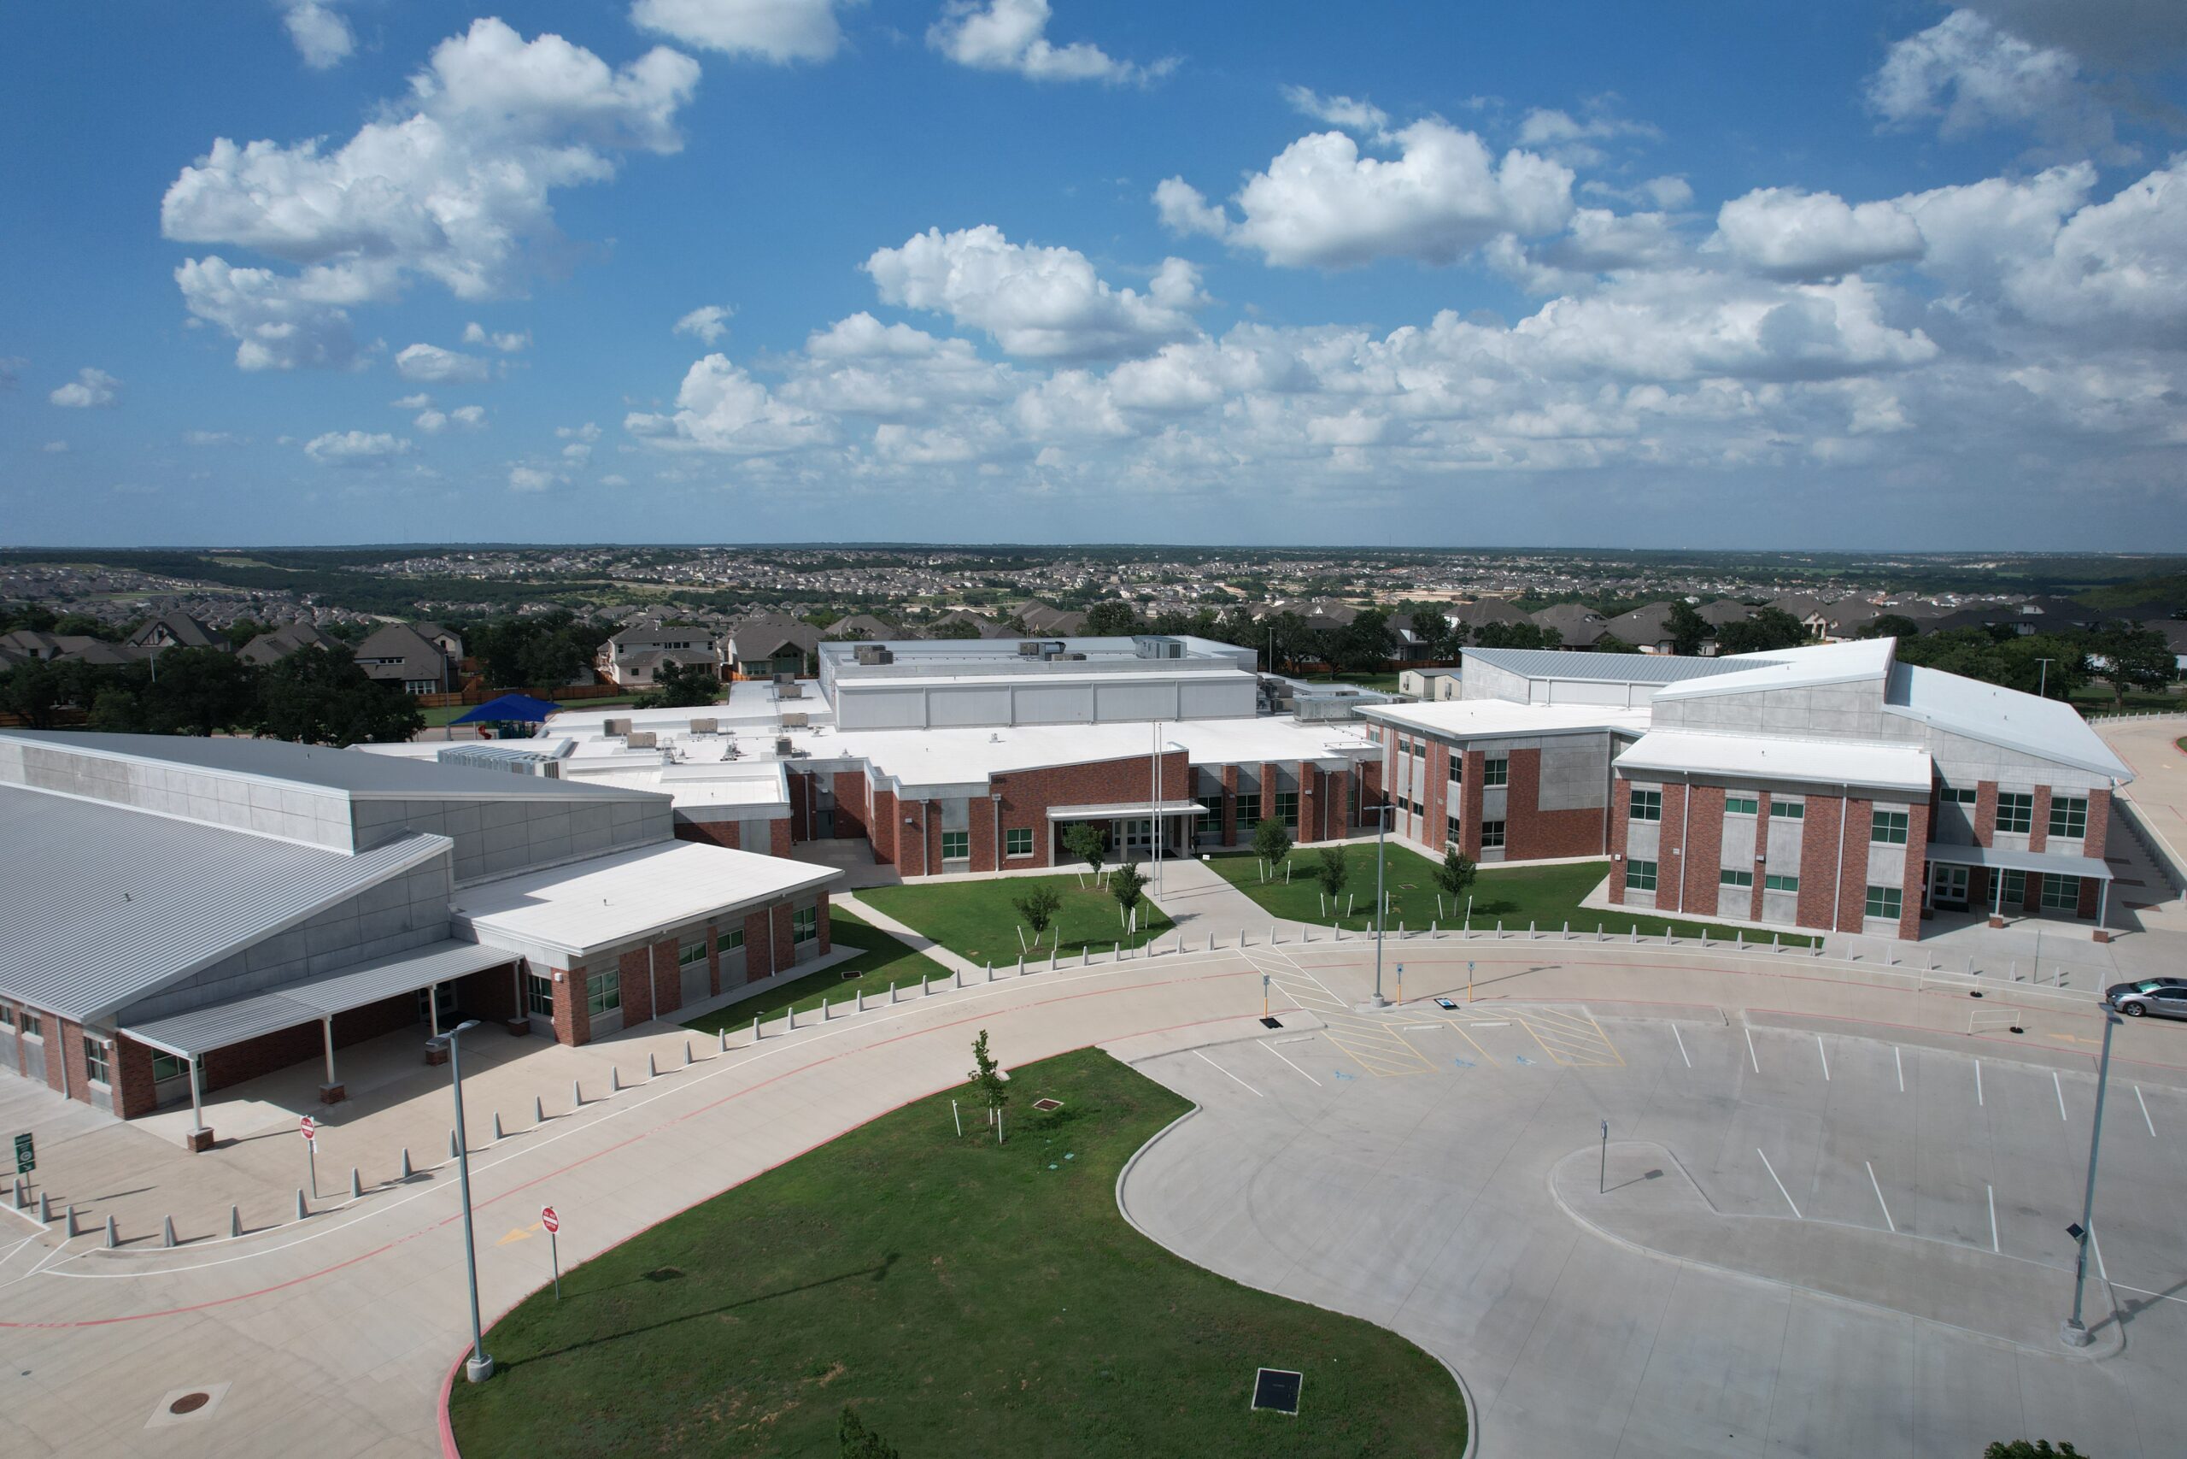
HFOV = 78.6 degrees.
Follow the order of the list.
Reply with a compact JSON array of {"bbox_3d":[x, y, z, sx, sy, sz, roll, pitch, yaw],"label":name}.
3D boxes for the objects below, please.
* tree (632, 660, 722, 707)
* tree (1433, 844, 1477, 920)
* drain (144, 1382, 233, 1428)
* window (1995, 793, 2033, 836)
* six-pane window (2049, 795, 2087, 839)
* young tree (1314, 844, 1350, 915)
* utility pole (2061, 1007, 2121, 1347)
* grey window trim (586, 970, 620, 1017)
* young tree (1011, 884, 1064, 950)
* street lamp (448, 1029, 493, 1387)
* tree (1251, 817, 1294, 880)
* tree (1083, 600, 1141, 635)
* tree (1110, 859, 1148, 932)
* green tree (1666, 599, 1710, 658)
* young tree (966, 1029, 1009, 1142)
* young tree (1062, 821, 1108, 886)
[{"bbox_3d":[-51.000,-4.300,164.000,10.300,8.400,9.500,0,8,0],"label":"tree"},{"bbox_3d":[21.933,9.127,81.117,2.696,4.568,2.615,0,8,0],"label":"tree"},{"bbox_3d":[-23.932,17.892,35.401,1.530,0.060,1.530,-2,8,-15],"label":"drain"},{"bbox_3d":[56.217,5.144,81.590,1.788,2.404,0.160,5,9,32],"label":"window"},{"bbox_3d":[58.184,5.291,79.732,1.800,2.400,0.150,4,9,27],"label":"six-pane window"},{"bbox_3d":[14.544,9.165,81.553,2.294,4.357,2.248,0,8,0],"label":"young tree"},{"bbox_3d":[27.839,12.484,37.229,0.820,9.833,1.750,3,8,19],"label":"utility pole"},{"bbox_3d":[-22.521,12.147,61.465,0.160,1.830,1.830,5,9,32],"label":"grey window trim"},{"bbox_3d":[-3.112,10.429,74.332,2.813,3.668,2.813,-1,8,-2],"label":"young tree"},{"bbox_3d":[-16.689,12.683,35.690,0.720,9.850,1.620,3,9,23],"label":"street lamp"},{"bbox_3d":[12.043,7.970,90.145,2.766,4.388,2.711,0,8,0],"label":"tree"},{"bbox_3d":[3.147,-17.852,245.934,9.149,11.380,9.149,0,8,0],"label":"tree"},{"bbox_3d":[2.055,9.634,77.480,2.237,4.325,2.237,0,8,2],"label":"tree"},{"bbox_3d":[110.850,-17.680,249.160,8.200,12.000,8.000,0,8,0],"label":"green tree"},{"bbox_3d":[-4.049,13.441,51.288,1.606,4.047,1.558,0,8,0],"label":"young tree"},{"bbox_3d":[-0.559,8.187,87.517,3.032,4.384,3.032,0,8,0],"label":"young tree"}]

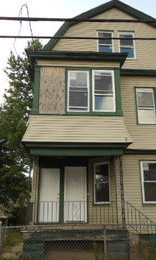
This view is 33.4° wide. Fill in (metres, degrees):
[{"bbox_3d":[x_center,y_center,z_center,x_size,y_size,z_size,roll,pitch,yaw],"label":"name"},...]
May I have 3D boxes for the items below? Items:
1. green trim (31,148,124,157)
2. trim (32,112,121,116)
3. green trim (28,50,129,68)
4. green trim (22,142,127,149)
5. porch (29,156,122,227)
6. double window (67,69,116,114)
[{"bbox_3d":[-0.032,0.770,8.657,3.087,0.259,0.200,1,-17,-3],"label":"green trim"},{"bbox_3d":[-0.005,-0.531,8.995,3.176,0.139,0.110,1,-17,-3],"label":"trim"},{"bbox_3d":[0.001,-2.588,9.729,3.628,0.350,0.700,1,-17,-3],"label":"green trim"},{"bbox_3d":[0.012,0.524,8.582,3.458,0.157,0.250,1,-17,-3],"label":"green trim"},{"bbox_3d":[-0.095,2.216,9.157,2.954,2.244,2.100,1,-17,-3],"label":"porch"},{"bbox_3d":[0.485,-1.408,9.311,1.734,1.682,0.120,1,-17,-3],"label":"double window"}]

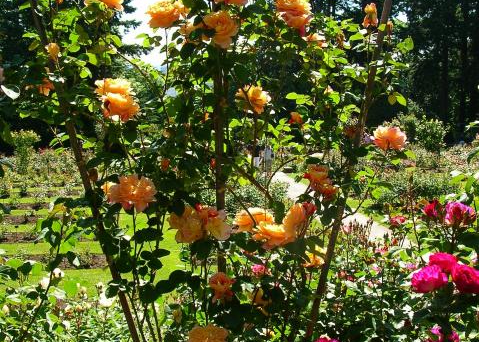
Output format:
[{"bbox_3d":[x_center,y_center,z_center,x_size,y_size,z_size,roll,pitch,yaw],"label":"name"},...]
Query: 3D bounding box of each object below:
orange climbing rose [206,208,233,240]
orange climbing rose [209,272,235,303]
[{"bbox_3d":[-0.052,0.134,1.660,0.072,0.075,0.060,-2,3,-17],"label":"orange climbing rose"},{"bbox_3d":[-0.054,0.350,2.000,0.076,0.091,0.068,-1,4,0],"label":"orange climbing rose"}]

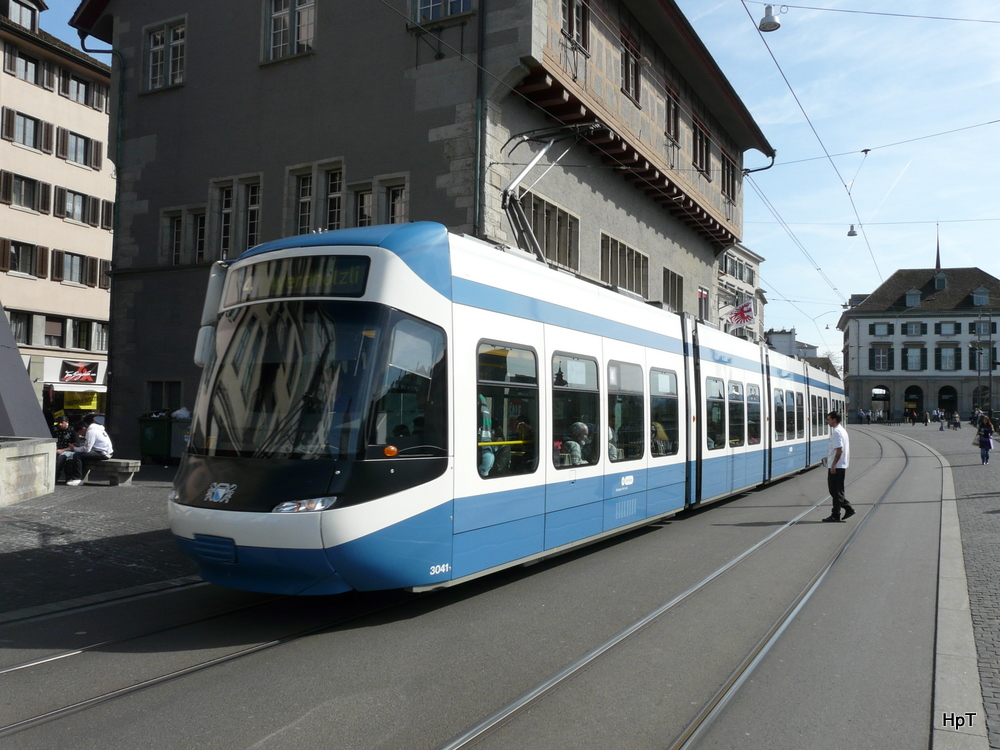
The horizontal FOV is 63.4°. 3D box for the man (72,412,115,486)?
[{"bbox_3d":[-8.383,1.611,16.600,0.880,1.280,0.550,2,-3,-17],"label":"man"}]

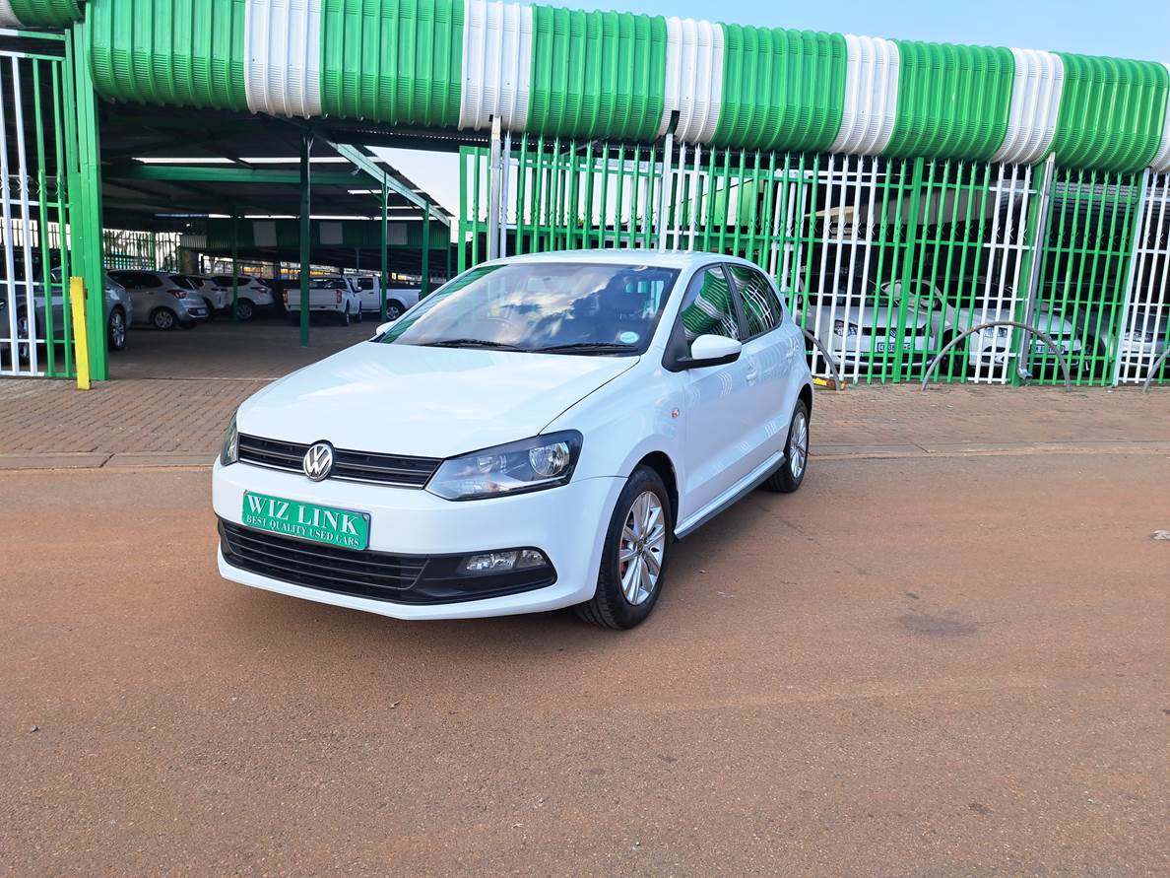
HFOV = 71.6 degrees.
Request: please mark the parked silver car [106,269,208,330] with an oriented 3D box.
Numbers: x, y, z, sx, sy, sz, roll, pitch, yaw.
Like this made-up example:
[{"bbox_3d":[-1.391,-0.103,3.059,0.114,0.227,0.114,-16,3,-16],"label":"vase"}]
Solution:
[{"bbox_3d":[-12.135,-3.669,21.423,3.870,1.540,1.690,0,10,-5],"label":"parked silver car"}]

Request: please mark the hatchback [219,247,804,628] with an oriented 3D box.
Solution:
[{"bbox_3d":[0.026,-0.266,4.220,1.760,1.460,3.970,6,11,26],"label":"hatchback"}]

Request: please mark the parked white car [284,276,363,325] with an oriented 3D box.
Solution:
[{"bbox_3d":[-8.537,-4.652,26.950,1.770,1.660,4.950,0,10,-7],"label":"parked white car"}]

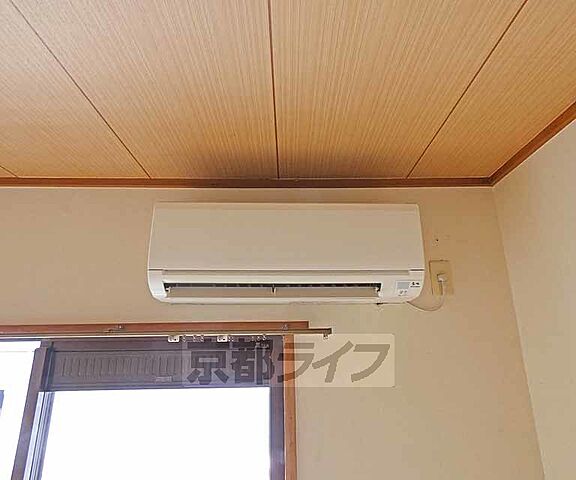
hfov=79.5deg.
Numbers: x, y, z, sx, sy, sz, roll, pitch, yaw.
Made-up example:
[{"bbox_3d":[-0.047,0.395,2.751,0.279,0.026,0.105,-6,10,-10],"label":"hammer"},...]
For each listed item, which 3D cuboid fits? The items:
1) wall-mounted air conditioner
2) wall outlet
[{"bbox_3d":[-0.004,0.058,1.122,0.792,0.285,0.222,0,-18,0],"label":"wall-mounted air conditioner"},{"bbox_3d":[0.537,0.132,1.203,0.071,0.120,0.017,0,-18,0],"label":"wall outlet"}]

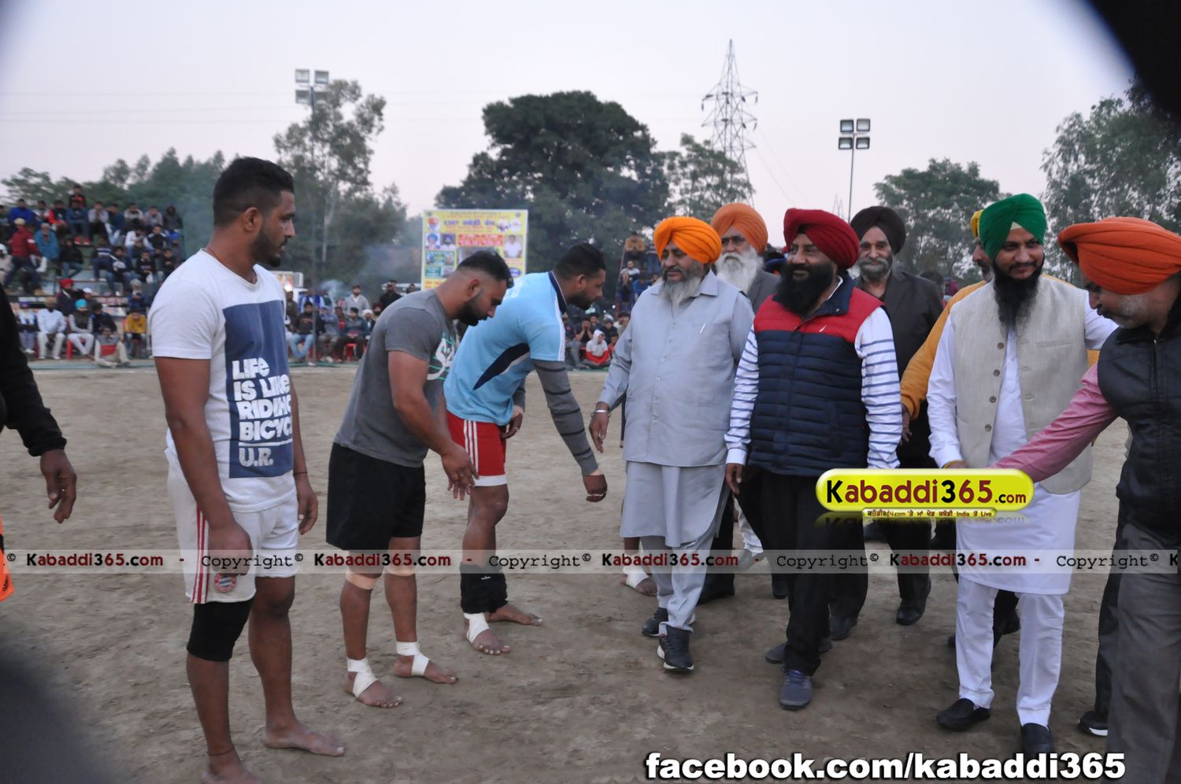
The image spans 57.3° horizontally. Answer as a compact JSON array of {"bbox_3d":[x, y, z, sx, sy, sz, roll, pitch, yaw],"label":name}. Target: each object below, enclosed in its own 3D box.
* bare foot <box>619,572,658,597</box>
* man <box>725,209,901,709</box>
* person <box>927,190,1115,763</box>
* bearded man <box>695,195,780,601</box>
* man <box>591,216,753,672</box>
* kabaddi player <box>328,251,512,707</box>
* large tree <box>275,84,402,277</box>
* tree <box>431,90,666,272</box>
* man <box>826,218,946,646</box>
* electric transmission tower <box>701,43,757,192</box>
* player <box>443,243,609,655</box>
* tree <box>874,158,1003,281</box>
[{"bbox_3d":[0.230,0.906,5.237,0.100,0.090,0.260,-5,9,-41],"label":"bare foot"},{"bbox_3d":[0.835,0.208,4.050,0.610,1.760,0.480,4,7,28],"label":"man"},{"bbox_3d":[1.441,0.245,3.652,0.600,1.790,0.430,5,8,33],"label":"person"},{"bbox_3d":[0.690,0.063,5.040,0.600,1.820,0.440,3,7,19],"label":"bearded man"},{"bbox_3d":[0.337,0.188,4.310,0.600,1.730,0.450,3,7,20],"label":"man"},{"bbox_3d":[-0.627,0.294,3.959,0.640,1.580,0.500,4,7,27],"label":"kabaddi player"},{"bbox_3d":[-14.142,-10.465,60.530,7.170,13.780,6.660,1,4,0],"label":"large tree"},{"bbox_3d":[-2.184,-9.680,58.501,12.470,13.000,11.630,1,4,0],"label":"tree"},{"bbox_3d":[1.246,0.124,4.644,0.580,1.800,0.440,4,7,25],"label":"man"},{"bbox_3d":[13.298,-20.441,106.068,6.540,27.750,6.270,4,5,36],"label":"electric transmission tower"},{"bbox_3d":[-0.264,0.213,4.524,0.660,1.620,0.490,3,7,23],"label":"player"},{"bbox_3d":[19.433,-7.941,60.389,7.580,10.110,7.170,1,4,0],"label":"tree"}]

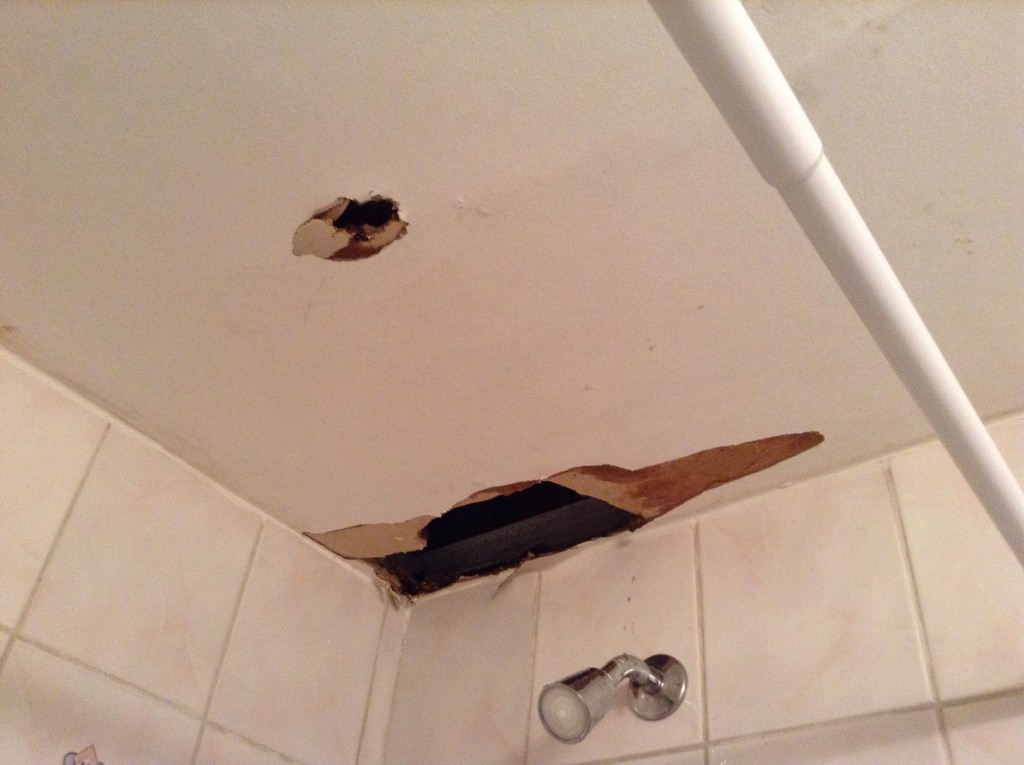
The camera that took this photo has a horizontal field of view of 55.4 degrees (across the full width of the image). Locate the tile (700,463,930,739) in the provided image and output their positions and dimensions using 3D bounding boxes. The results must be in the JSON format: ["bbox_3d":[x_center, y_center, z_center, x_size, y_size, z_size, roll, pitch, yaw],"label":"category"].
[{"bbox_3d":[0.265,0.199,0.891,0.199,0.229,0.008,-24,-49,31],"label":"tile"}]

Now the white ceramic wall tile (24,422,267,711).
[{"bbox_3d":[-0.352,0.186,0.961,0.008,0.223,0.199,-24,-49,31],"label":"white ceramic wall tile"}]

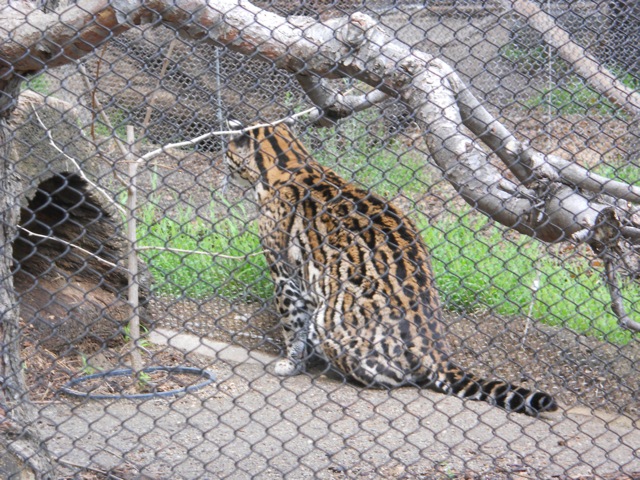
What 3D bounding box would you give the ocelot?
[{"bbox_3d":[0.178,0.039,4.650,0.860,0.580,0.260,3,8,39],"label":"ocelot"}]

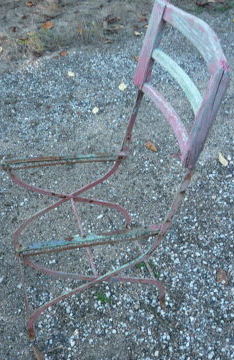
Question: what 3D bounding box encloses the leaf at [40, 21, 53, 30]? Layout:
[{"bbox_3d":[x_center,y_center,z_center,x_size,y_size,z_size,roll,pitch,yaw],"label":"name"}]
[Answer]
[{"bbox_3d":[-0.527,-1.167,3.148,0.038,0.030,0.128,31,48,24],"label":"leaf"}]

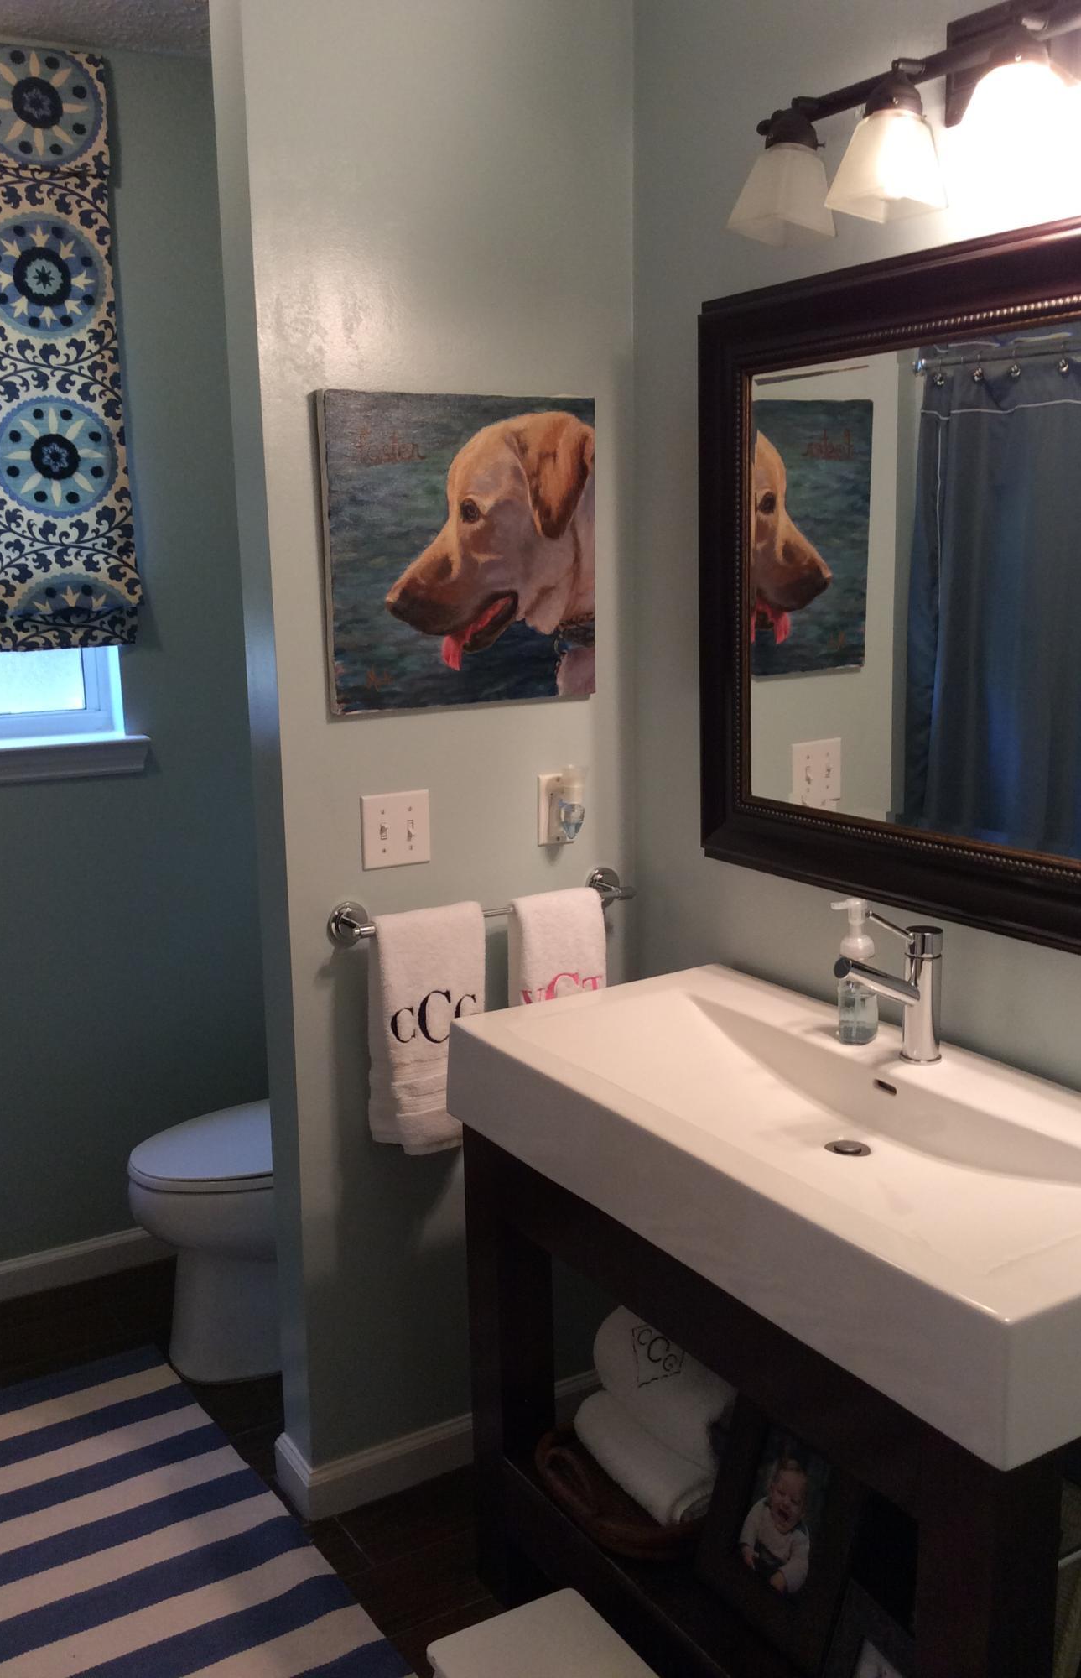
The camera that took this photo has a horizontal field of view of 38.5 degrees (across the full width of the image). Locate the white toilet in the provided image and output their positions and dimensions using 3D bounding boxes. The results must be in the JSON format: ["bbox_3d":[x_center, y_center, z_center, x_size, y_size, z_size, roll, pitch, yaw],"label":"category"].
[{"bbox_3d":[-0.448,0.607,3.060,0.735,0.755,0.430,-7,13,-30],"label":"white toilet"}]

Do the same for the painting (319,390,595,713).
[{"bbox_3d":[-0.115,-0.441,2.370,0.458,0.458,0.029,-7,13,-30],"label":"painting"}]

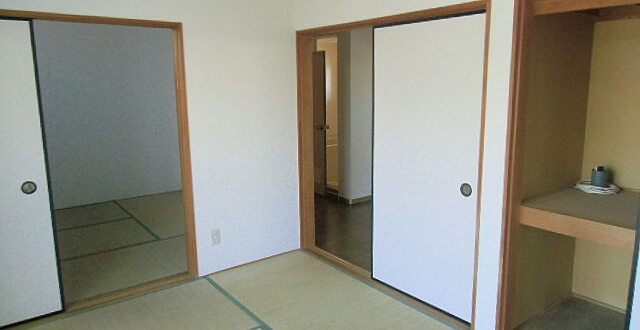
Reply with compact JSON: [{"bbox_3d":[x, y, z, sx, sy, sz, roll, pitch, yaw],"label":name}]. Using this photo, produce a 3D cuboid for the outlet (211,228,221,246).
[{"bbox_3d":[-0.785,0.549,3.362,0.071,0.120,0.013,-9,13,-37],"label":"outlet"}]

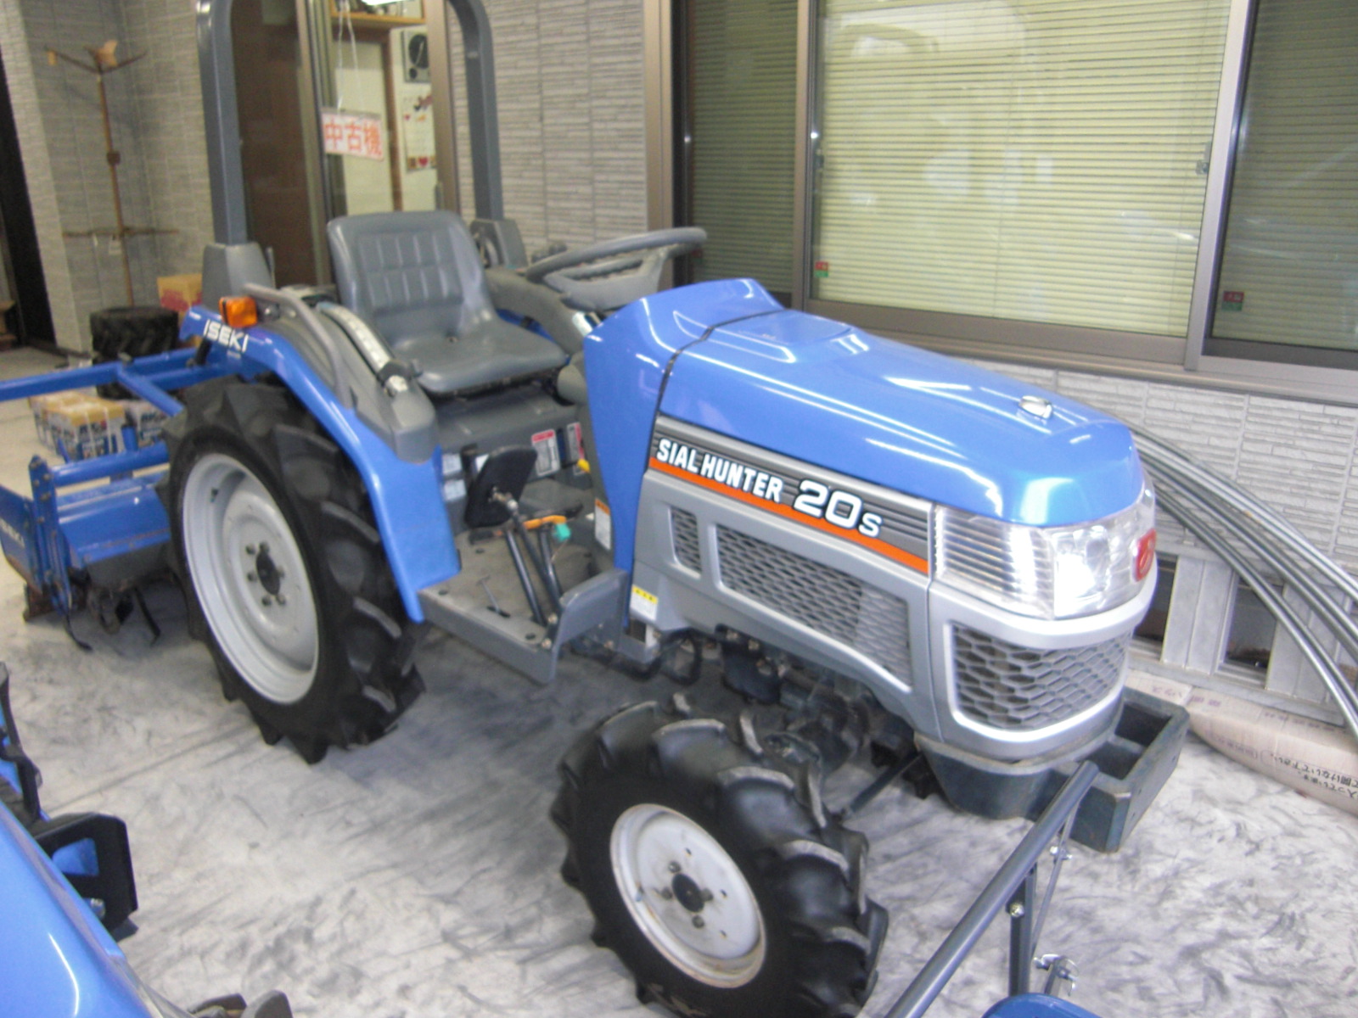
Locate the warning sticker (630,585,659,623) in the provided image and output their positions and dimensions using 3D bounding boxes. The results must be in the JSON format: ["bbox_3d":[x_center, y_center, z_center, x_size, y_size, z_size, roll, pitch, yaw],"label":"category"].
[{"bbox_3d":[-0.061,0.182,2.075,0.065,0.069,0.004,16,24,39],"label":"warning sticker"}]

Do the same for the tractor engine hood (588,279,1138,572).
[{"bbox_3d":[0.340,-0.110,1.921,0.969,0.520,0.490,16,24,39],"label":"tractor engine hood"}]

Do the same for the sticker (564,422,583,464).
[{"bbox_3d":[-0.267,-0.168,2.783,0.004,0.099,0.059,7,19,42],"label":"sticker"}]

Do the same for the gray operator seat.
[{"bbox_3d":[-0.560,-0.493,2.635,0.423,0.398,0.459,16,24,39],"label":"gray operator seat"}]

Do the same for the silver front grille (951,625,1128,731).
[{"bbox_3d":[0.632,0.217,1.752,0.184,0.168,0.439,16,24,39],"label":"silver front grille"}]

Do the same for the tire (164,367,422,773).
[{"bbox_3d":[-0.969,0.156,2.707,0.954,0.954,0.209,16,24,39],"label":"tire"}]

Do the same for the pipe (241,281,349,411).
[{"bbox_3d":[-0.845,-0.357,2.415,0.398,0.245,0.051,16,24,39],"label":"pipe"}]

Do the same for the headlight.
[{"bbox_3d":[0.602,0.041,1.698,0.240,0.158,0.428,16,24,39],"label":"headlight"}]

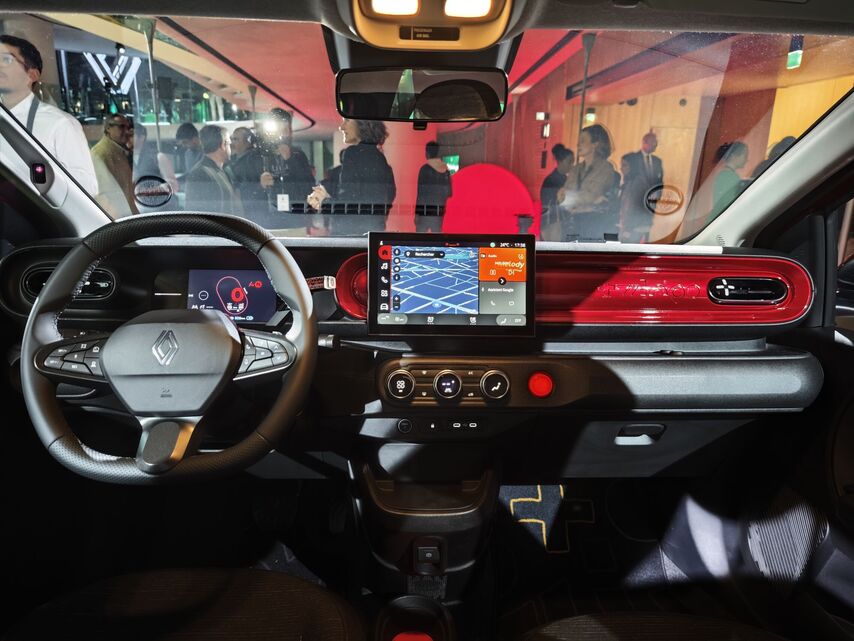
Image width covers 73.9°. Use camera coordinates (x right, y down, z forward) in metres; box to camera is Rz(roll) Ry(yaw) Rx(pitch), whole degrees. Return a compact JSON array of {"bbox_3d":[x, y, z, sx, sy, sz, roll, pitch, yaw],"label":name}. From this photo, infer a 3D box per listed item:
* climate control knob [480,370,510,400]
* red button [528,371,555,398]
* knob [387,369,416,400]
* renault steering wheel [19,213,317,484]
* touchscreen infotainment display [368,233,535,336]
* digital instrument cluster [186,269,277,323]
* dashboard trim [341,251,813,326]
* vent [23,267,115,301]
[{"bbox_3d":[0.105,0.098,0.869,0.042,0.042,0.024,1,3,-1],"label":"climate control knob"},{"bbox_3d":[0.177,0.100,0.876,0.038,0.038,0.020,1,3,-1],"label":"red button"},{"bbox_3d":[-0.039,0.097,0.865,0.042,0.042,0.024,1,3,-1],"label":"knob"},{"bbox_3d":[-0.322,0.033,0.734,0.363,0.350,0.095,1,-12,-1],"label":"renault steering wheel"},{"bbox_3d":[0.037,-0.055,0.864,0.249,0.153,0.025,1,1,-1],"label":"touchscreen infotainment display"},{"bbox_3d":[-0.334,-0.042,0.975,0.153,0.092,0.015,1,-1,-1],"label":"digital instrument cluster"},{"bbox_3d":[0.247,-0.054,0.965,0.800,0.125,0.050,1,7,-1],"label":"dashboard trim"},{"bbox_3d":[-0.599,-0.063,0.948,0.154,0.058,0.040,1,7,-1],"label":"vent"}]

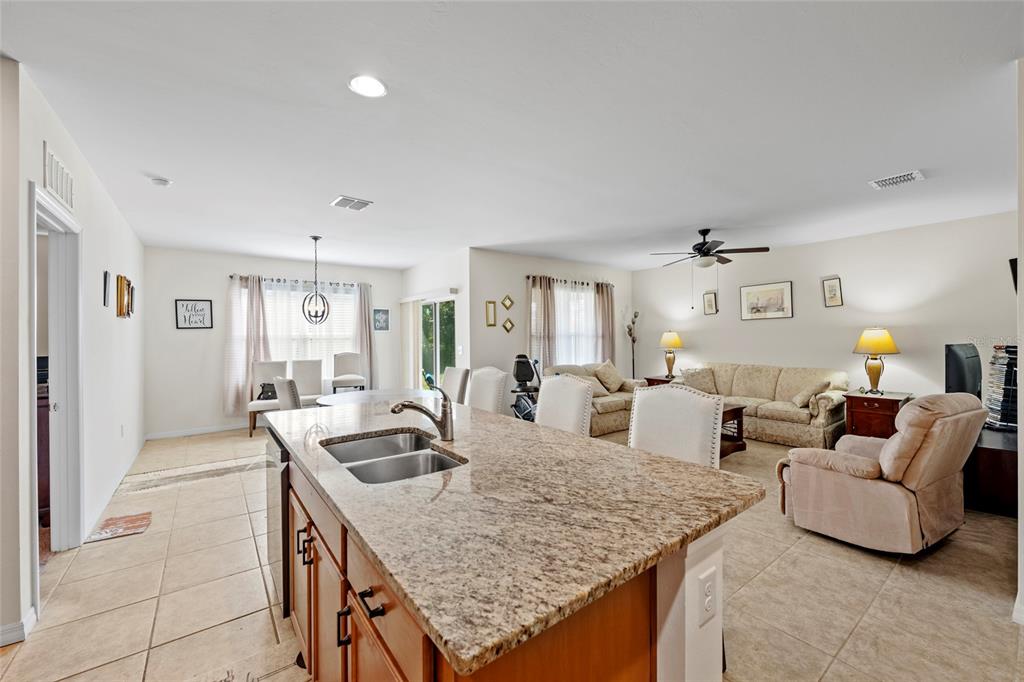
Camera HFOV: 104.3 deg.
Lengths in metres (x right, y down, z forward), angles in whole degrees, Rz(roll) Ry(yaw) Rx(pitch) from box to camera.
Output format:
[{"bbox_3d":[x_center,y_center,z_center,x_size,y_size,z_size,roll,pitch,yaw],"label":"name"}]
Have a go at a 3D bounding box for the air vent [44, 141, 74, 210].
[{"bbox_3d":[-2.597,-0.920,2.294,0.020,0.250,0.580,0,0,-38],"label":"air vent"}]

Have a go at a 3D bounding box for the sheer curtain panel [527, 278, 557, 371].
[{"bbox_3d":[0.467,0.066,6.135,0.570,2.090,0.120,-1,1,-37],"label":"sheer curtain panel"}]

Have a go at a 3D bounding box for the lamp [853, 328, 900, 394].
[{"bbox_3d":[4.382,0.238,4.802,0.415,0.800,0.415,0,0,-38],"label":"lamp"}]

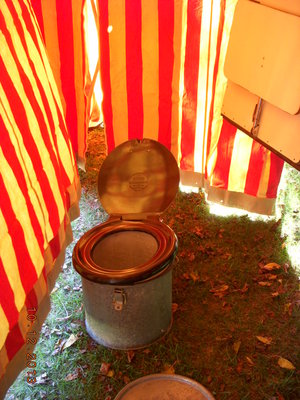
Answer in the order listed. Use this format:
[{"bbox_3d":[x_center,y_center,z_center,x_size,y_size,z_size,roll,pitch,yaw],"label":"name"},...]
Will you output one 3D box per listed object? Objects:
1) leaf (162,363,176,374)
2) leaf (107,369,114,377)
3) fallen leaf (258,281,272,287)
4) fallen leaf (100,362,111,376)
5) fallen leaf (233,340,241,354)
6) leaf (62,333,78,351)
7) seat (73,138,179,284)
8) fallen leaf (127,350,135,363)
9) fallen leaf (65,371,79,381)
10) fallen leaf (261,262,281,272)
[{"bbox_3d":[0.071,0.614,1.978,0.051,0.015,0.061,0,26,0],"label":"leaf"},{"bbox_3d":[-0.133,0.584,1.833,0.029,0.013,0.033,20,37,31],"label":"leaf"},{"bbox_3d":[0.473,0.343,2.224,0.054,0.013,0.029,6,32,10],"label":"fallen leaf"},{"bbox_3d":[-0.162,0.616,1.976,0.035,0.015,0.066,-2,26,-4],"label":"fallen leaf"},{"bbox_3d":[0.310,0.523,1.926,0.023,0.013,0.060,9,32,15],"label":"fallen leaf"},{"bbox_3d":[-0.309,0.552,2.102,0.042,0.020,0.098,12,29,23],"label":"leaf"},{"bbox_3d":[-0.078,0.023,1.946,0.374,0.286,0.541,1,31,2],"label":"seat"},{"bbox_3d":[-0.068,0.546,1.893,0.025,0.013,0.052,1,31,3],"label":"fallen leaf"},{"bbox_3d":[-0.263,0.592,1.821,0.048,0.013,0.027,-18,35,-27],"label":"fallen leaf"},{"bbox_3d":[0.571,0.319,2.560,0.093,0.025,0.047,-4,26,-7],"label":"fallen leaf"}]

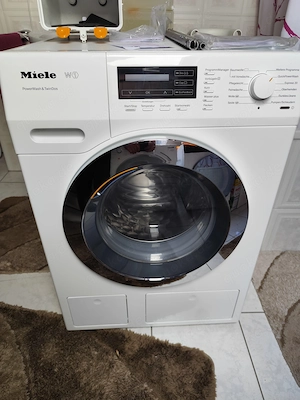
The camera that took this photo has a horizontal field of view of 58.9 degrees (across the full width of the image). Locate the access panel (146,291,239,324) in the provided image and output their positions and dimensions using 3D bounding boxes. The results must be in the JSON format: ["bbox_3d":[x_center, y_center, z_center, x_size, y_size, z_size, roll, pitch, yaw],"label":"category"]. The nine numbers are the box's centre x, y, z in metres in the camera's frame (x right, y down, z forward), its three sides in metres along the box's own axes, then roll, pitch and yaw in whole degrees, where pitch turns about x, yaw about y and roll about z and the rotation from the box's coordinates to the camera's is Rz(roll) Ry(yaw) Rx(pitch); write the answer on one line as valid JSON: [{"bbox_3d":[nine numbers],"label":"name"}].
[{"bbox_3d":[0.135,0.352,0.881,0.298,0.153,0.015,-2,32,-2],"label":"access panel"}]

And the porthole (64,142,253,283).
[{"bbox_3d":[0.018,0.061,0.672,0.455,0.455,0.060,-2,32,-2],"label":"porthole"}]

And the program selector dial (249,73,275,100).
[{"bbox_3d":[0.221,-0.222,0.523,0.050,0.050,0.020,-2,22,-2],"label":"program selector dial"}]

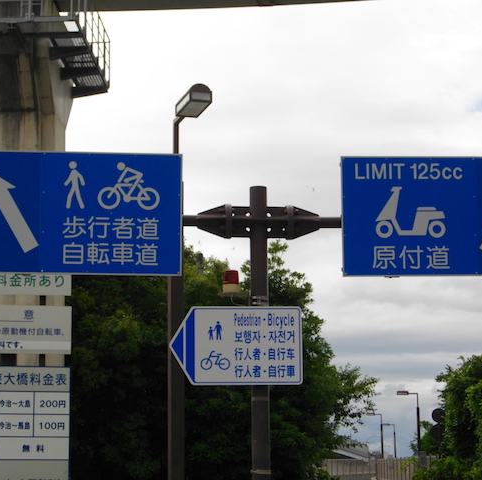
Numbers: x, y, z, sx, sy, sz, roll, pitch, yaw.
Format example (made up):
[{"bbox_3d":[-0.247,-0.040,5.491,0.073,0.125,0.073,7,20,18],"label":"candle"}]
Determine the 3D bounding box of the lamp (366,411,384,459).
[{"bbox_3d":[10.226,15.666,108.000,1.250,5.200,0.270,-1,-8,3],"label":"lamp"}]

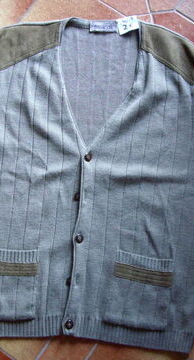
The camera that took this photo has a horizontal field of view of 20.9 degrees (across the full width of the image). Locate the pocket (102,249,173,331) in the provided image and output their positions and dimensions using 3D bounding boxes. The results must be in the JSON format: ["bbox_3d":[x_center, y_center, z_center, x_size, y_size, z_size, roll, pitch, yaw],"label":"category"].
[{"bbox_3d":[0.090,0.230,1.094,0.129,0.012,0.151,11,78,1],"label":"pocket"}]

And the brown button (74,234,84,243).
[{"bbox_3d":[-0.037,0.123,1.108,0.018,0.006,0.018,8,78,0],"label":"brown button"}]

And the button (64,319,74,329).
[{"bbox_3d":[-0.056,0.293,1.072,0.018,0.006,0.018,8,78,0],"label":"button"}]

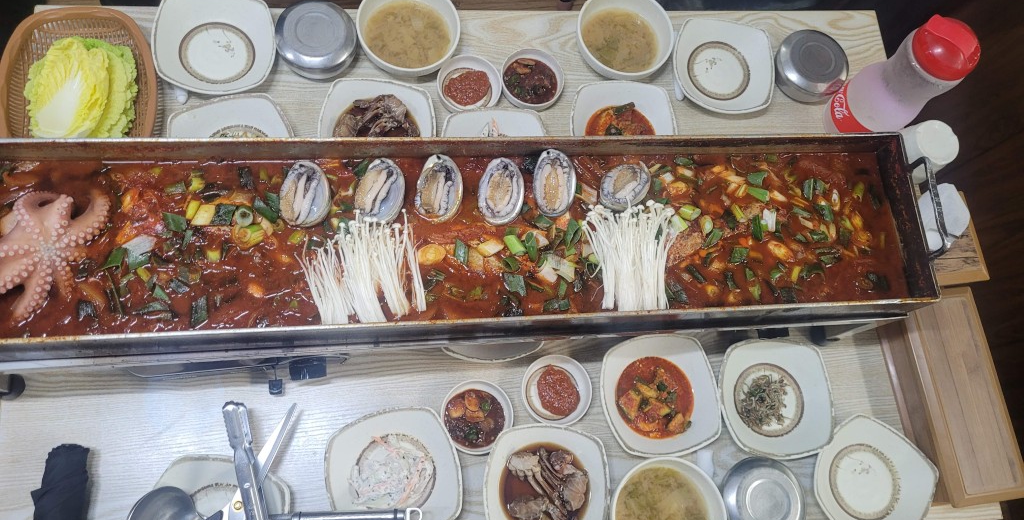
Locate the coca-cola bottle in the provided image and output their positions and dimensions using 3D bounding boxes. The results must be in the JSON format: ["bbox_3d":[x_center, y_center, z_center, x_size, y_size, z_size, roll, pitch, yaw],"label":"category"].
[{"bbox_3d":[0.521,-0.235,1.030,0.097,0.226,0.097,2,73,-8],"label":"coca-cola bottle"}]

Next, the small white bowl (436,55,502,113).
[{"bbox_3d":[-0.059,-0.233,1.044,0.087,0.031,0.087,2,73,-8],"label":"small white bowl"}]

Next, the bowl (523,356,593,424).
[{"bbox_3d":[0.053,0.162,0.945,0.087,0.031,0.087,2,73,-8],"label":"bowl"}]

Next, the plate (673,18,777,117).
[{"bbox_3d":[0.300,-0.274,1.102,0.148,0.034,0.148,7,73,-6],"label":"plate"}]

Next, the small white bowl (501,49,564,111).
[{"bbox_3d":[0.027,-0.242,1.053,0.086,0.033,0.086,2,73,-8],"label":"small white bowl"}]

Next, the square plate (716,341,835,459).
[{"bbox_3d":[0.330,0.175,0.972,0.148,0.034,0.148,1,73,-8],"label":"square plate"}]

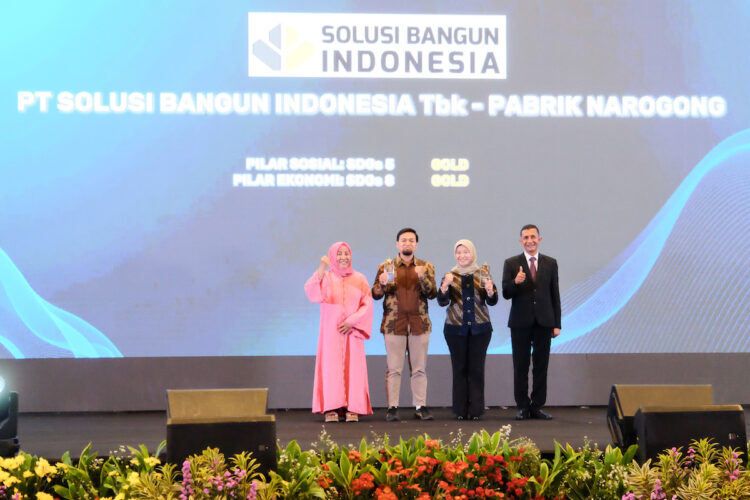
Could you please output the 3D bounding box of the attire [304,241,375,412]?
[{"bbox_3d":[-0.312,0.699,11.815,0.610,1.570,0.420,0,-1,2],"label":"attire"}]

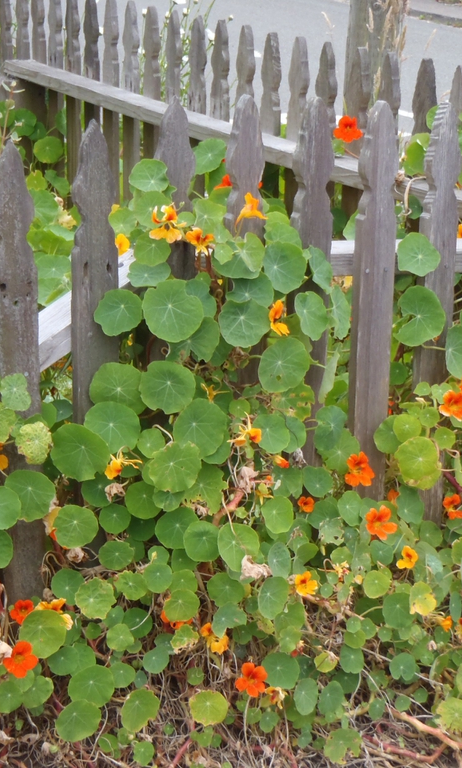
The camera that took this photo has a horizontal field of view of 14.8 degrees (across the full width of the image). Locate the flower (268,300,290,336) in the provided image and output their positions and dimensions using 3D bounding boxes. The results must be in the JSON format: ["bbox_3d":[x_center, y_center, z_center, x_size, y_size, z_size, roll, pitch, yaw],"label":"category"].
[{"bbox_3d":[0.083,-0.114,3.083,0.041,0.061,0.045,3,18,38],"label":"flower"}]

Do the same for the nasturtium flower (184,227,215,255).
[{"bbox_3d":[-0.054,-0.247,3.050,0.052,0.045,0.040,0,-1,-1],"label":"nasturtium flower"}]

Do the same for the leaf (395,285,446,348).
[{"bbox_3d":[0.324,-0.114,3.030,0.090,0.101,0.025,5,-1,13],"label":"leaf"}]

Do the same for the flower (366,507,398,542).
[{"bbox_3d":[0.257,0.240,3.030,0.055,0.061,0.040,5,-5,12],"label":"flower"}]

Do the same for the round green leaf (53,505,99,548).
[{"bbox_3d":[-0.218,0.202,2.509,0.064,0.062,0.012,1,-19,-4],"label":"round green leaf"}]

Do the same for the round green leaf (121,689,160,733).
[{"bbox_3d":[-0.158,0.570,3.100,0.066,0.077,0.018,3,-17,7],"label":"round green leaf"}]

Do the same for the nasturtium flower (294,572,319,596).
[{"bbox_3d":[0.124,0.327,2.906,0.042,0.043,0.035,-6,-1,-16],"label":"nasturtium flower"}]

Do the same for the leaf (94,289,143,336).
[{"bbox_3d":[-0.186,-0.118,2.935,0.082,0.080,0.022,-1,-1,-4],"label":"leaf"}]

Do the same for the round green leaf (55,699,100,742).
[{"bbox_3d":[-0.238,0.526,2.770,0.072,0.020,0.070,4,58,9],"label":"round green leaf"}]

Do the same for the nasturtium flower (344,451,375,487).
[{"bbox_3d":[0.202,0.136,2.837,0.051,0.057,0.040,-3,-5,-12],"label":"nasturtium flower"}]

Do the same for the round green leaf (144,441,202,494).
[{"bbox_3d":[-0.097,0.142,3.040,0.093,0.091,0.024,0,-19,-2],"label":"round green leaf"}]

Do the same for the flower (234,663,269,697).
[{"bbox_3d":[0.031,0.443,2.659,0.048,0.051,0.037,-1,-3,-4],"label":"flower"}]

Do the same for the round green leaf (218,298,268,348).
[{"bbox_3d":[0.020,-0.098,2.900,0.080,0.080,0.020,3,-2,7],"label":"round green leaf"}]

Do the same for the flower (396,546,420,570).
[{"bbox_3d":[0.299,0.295,3.004,0.041,0.041,0.035,12,6,29],"label":"flower"}]

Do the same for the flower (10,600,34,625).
[{"bbox_3d":[-0.375,0.411,3.190,0.047,0.047,0.045,2,-6,3],"label":"flower"}]

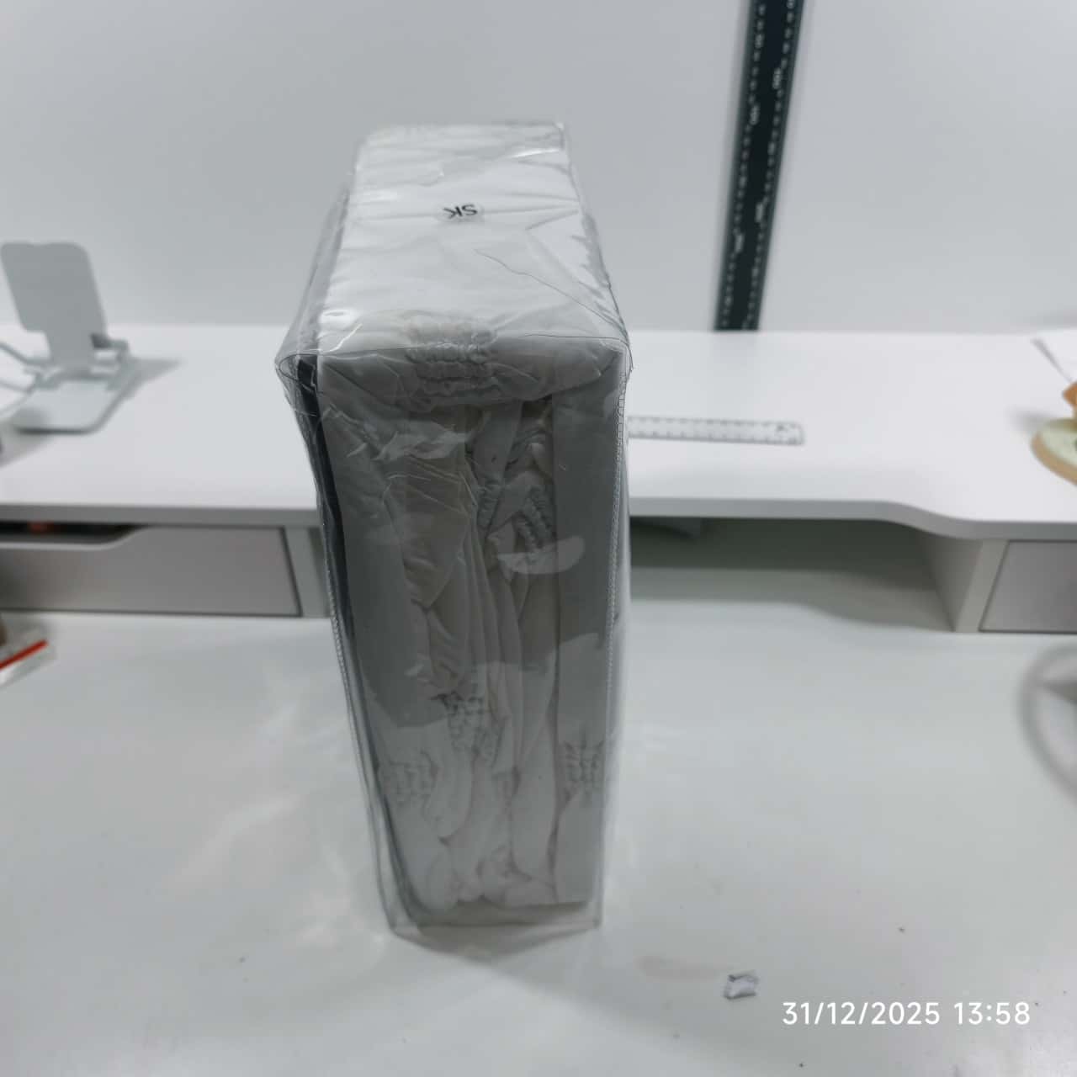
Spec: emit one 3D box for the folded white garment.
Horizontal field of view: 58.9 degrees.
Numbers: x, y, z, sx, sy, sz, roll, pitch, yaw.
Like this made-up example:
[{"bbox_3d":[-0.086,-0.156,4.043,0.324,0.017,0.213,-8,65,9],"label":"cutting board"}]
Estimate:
[{"bbox_3d":[-0.030,-0.007,0.477,0.103,0.314,0.250,-2,37,-2],"label":"folded white garment"}]

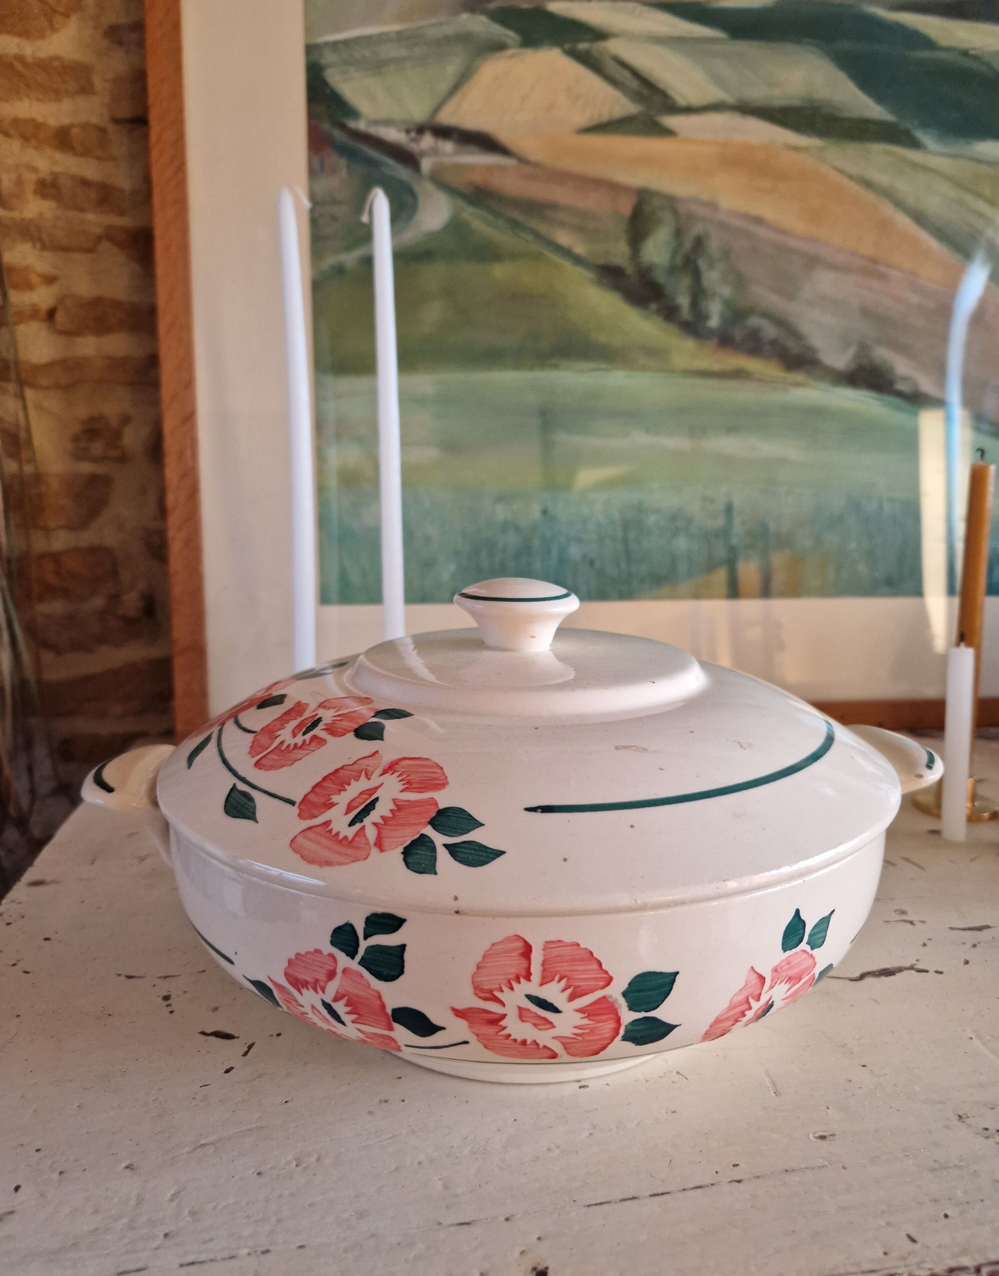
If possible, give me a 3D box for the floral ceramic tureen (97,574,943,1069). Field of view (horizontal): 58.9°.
[{"bbox_3d":[0.008,0.051,0.326,0.316,0.147,0.255,-1,10,-4],"label":"floral ceramic tureen"}]

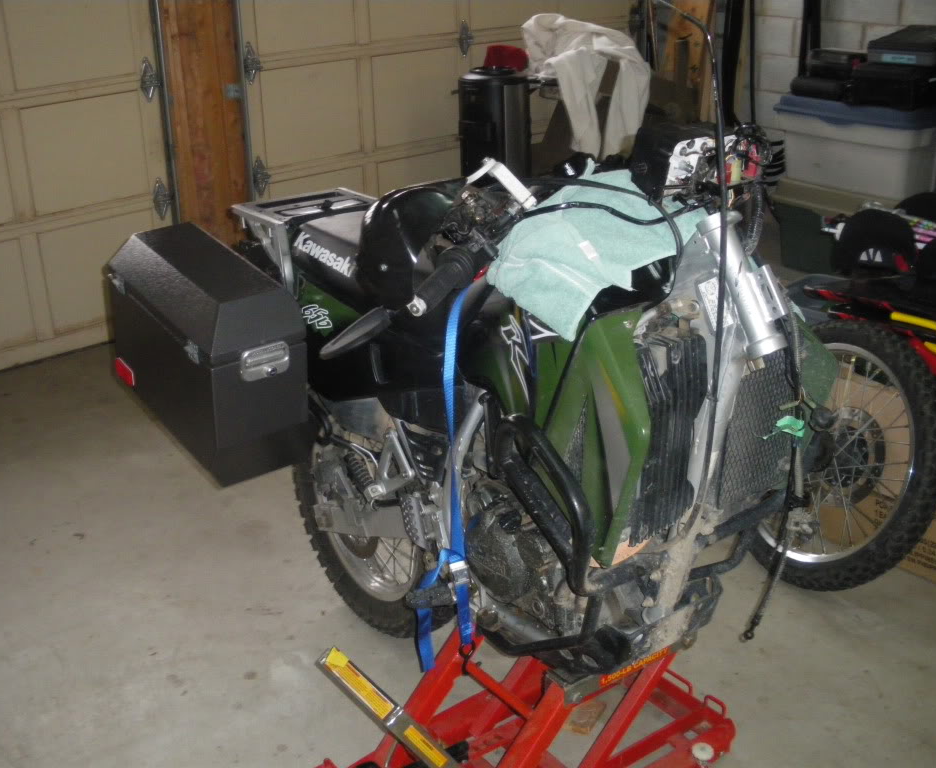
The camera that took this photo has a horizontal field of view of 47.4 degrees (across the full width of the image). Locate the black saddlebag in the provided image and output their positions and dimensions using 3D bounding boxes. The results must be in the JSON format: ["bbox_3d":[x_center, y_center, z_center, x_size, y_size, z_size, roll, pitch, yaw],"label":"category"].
[{"bbox_3d":[-0.555,-0.092,2.233,0.194,0.361,0.547,-18,35,-32],"label":"black saddlebag"}]

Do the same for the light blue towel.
[{"bbox_3d":[0.186,-0.204,1.520,0.345,0.160,0.310,-17,29,-32],"label":"light blue towel"}]

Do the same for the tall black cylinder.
[{"bbox_3d":[0.118,-0.856,4.585,0.295,0.900,0.295,-1,24,0],"label":"tall black cylinder"}]

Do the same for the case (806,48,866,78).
[{"bbox_3d":[1.892,-1.619,5.380,0.240,0.135,0.280,-21,32,-38],"label":"case"}]

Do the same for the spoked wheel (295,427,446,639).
[{"bbox_3d":[-0.208,0.260,2.435,0.140,0.650,0.650,-17,29,-32],"label":"spoked wheel"}]

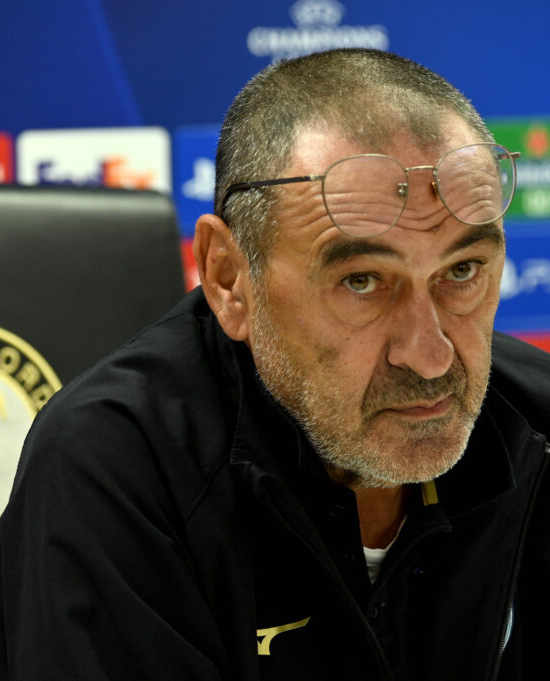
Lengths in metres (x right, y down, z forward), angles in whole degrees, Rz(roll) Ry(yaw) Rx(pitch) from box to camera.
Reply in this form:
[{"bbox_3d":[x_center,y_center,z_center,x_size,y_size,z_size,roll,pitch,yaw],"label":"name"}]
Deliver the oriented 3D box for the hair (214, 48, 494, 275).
[{"bbox_3d":[0.044,-0.095,3.630,0.162,0.160,0.178,-5,20,-26],"label":"hair"}]

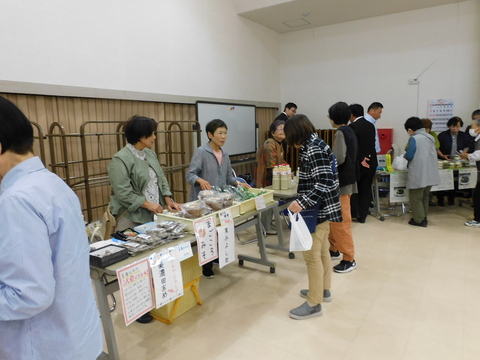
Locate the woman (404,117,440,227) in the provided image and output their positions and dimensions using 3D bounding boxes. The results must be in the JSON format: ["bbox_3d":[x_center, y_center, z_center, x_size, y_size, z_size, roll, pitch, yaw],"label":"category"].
[{"bbox_3d":[2.560,-0.124,4.729,0.460,1.520,0.400,-6,12,-32],"label":"woman"}]

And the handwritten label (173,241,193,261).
[{"bbox_3d":[-0.357,0.447,2.083,0.010,0.115,0.145,-4,6,36],"label":"handwritten label"}]

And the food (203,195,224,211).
[{"bbox_3d":[-0.215,0.202,2.747,0.150,0.105,0.150,7,12,35],"label":"food"}]

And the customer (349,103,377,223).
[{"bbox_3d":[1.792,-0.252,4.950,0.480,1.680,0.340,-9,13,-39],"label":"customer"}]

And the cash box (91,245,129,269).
[{"bbox_3d":[-0.749,0.429,1.893,0.145,0.057,0.180,7,12,35],"label":"cash box"}]

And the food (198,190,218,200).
[{"bbox_3d":[-0.265,0.175,2.781,0.140,0.110,0.150,7,12,35],"label":"food"}]

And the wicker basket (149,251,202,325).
[{"bbox_3d":[-0.500,0.803,2.586,0.240,0.430,0.340,7,12,35],"label":"wicker basket"}]

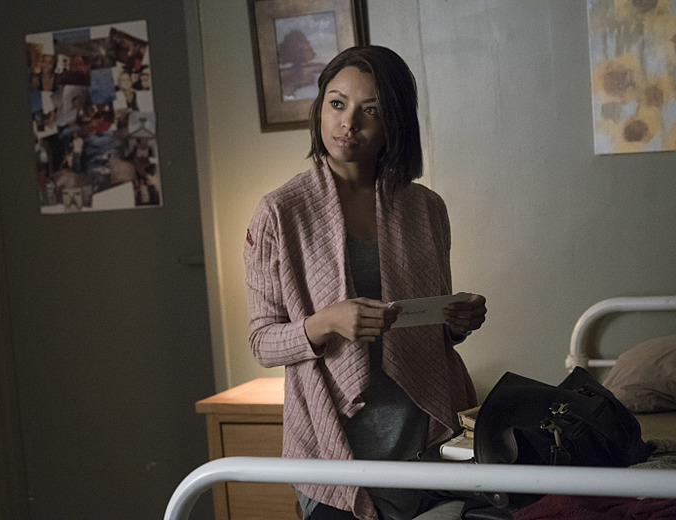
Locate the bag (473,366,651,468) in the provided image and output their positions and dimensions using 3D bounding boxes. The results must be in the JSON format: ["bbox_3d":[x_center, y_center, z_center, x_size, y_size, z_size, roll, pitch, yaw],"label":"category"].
[{"bbox_3d":[0.432,0.315,2.920,0.325,0.215,0.220,-4,4,9],"label":"bag"}]

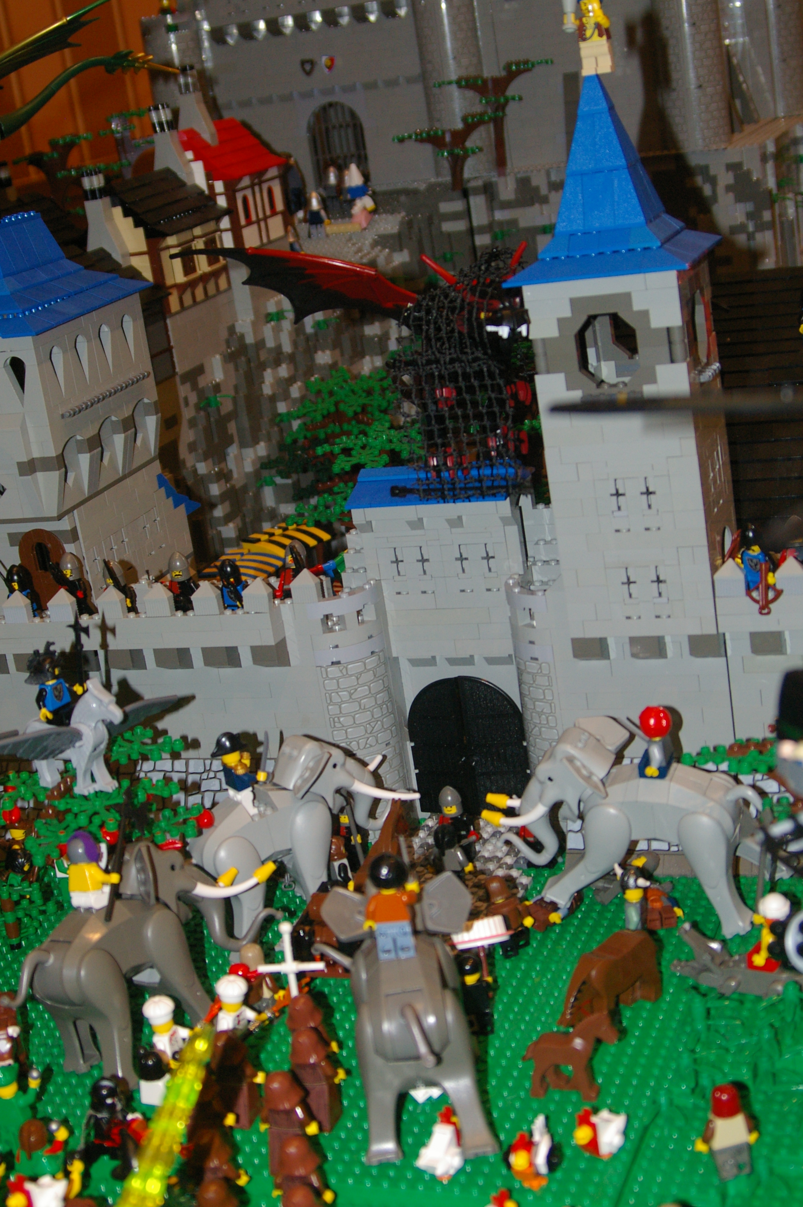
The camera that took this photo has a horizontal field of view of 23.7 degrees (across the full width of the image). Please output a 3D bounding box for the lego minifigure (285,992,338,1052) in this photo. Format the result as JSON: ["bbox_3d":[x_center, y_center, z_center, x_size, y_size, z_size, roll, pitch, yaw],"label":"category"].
[{"bbox_3d":[-0.043,0.203,0.889,0.026,0.048,0.018,-2,19,21],"label":"lego minifigure"}]

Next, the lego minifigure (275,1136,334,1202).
[{"bbox_3d":[-0.039,0.237,0.780,0.026,0.050,0.017,-2,19,21],"label":"lego minifigure"}]

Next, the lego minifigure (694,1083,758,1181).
[{"bbox_3d":[0.133,0.215,0.778,0.026,0.043,0.012,-11,18,-8],"label":"lego minifigure"}]

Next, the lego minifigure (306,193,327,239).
[{"bbox_3d":[-0.081,-0.369,1.806,0.025,0.043,0.014,-2,19,21],"label":"lego minifigure"}]

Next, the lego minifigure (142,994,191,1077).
[{"bbox_3d":[-0.109,0.209,0.905,0.019,0.048,0.026,9,25,44],"label":"lego minifigure"}]

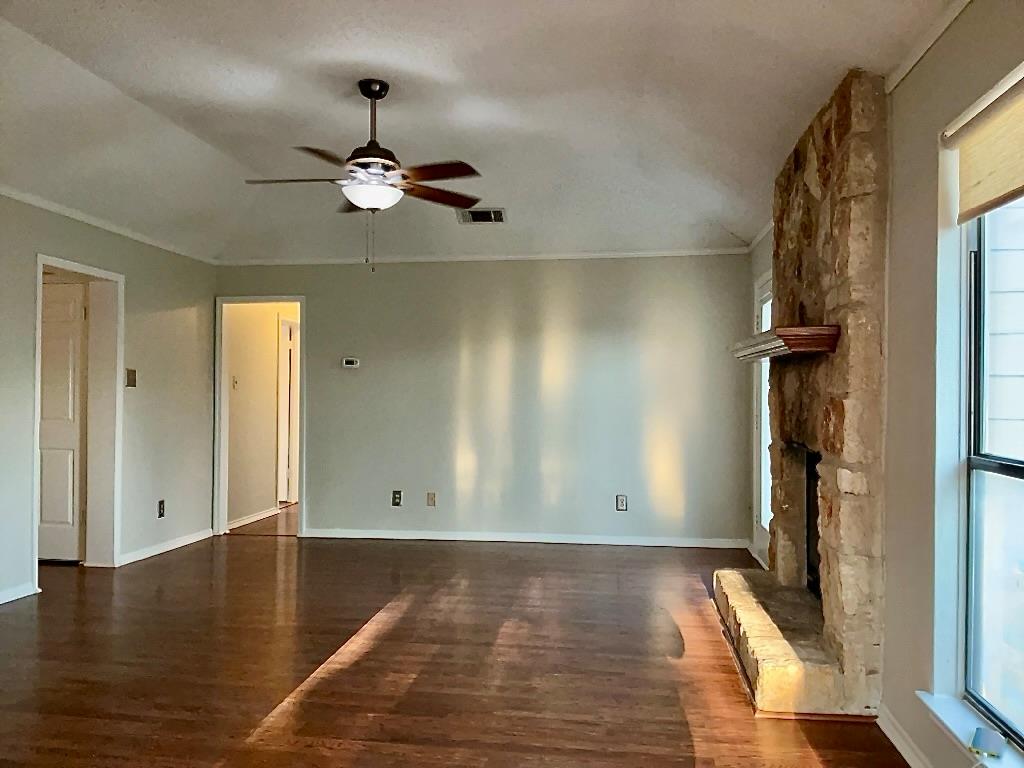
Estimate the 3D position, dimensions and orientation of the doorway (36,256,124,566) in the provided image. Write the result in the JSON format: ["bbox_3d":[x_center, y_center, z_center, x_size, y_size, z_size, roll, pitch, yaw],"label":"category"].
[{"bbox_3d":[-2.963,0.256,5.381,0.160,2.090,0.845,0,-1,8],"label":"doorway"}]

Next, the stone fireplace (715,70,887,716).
[{"bbox_3d":[1.315,0.051,3.975,0.465,2.520,1.750,0,-1,8],"label":"stone fireplace"}]

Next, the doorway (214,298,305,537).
[{"bbox_3d":[-2.220,0.281,7.080,0.835,2.090,0.140,0,-1,8],"label":"doorway"}]

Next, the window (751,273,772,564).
[{"bbox_3d":[1.822,0.285,5.691,0.100,2.090,1.040,0,-1,8],"label":"window"}]

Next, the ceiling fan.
[{"bbox_3d":[-0.727,-1.229,4.157,1.300,0.700,1.300,0,-1,8],"label":"ceiling fan"}]

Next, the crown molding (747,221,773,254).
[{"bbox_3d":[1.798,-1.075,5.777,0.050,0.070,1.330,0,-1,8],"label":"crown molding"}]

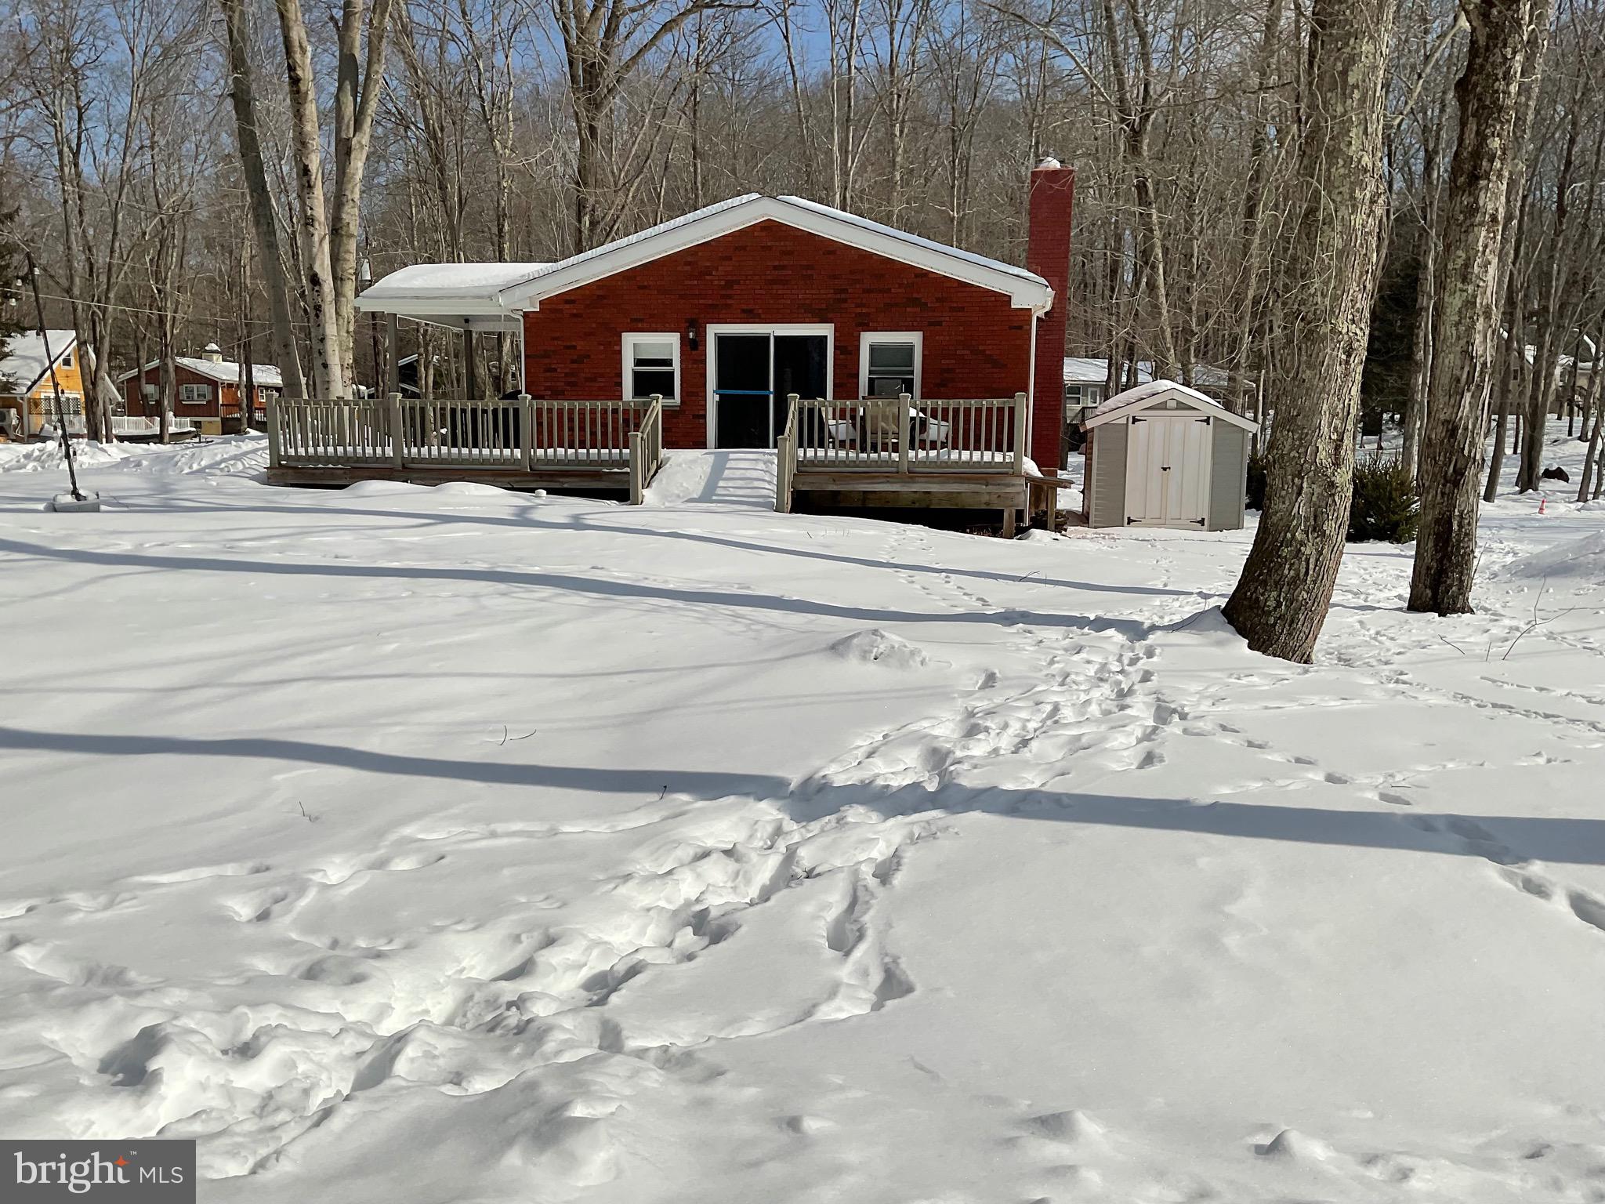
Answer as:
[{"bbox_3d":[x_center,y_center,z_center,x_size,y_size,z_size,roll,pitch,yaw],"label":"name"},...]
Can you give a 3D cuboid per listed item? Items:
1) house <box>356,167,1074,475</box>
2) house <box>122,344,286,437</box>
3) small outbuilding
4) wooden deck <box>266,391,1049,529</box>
[{"bbox_3d":[-0.692,-4.613,24.766,10.800,5.050,10.350,1,7,8],"label":"house"},{"bbox_3d":[-43.348,-15.695,99.875,8.000,6.400,11.200,2,7,12],"label":"house"},{"bbox_3d":[5.737,-2.325,21.392,2.570,2.182,2.000,1,7,8],"label":"small outbuilding"},{"bbox_3d":[-1.869,-1.944,18.172,9.850,1.660,4.200,1,7,8],"label":"wooden deck"}]

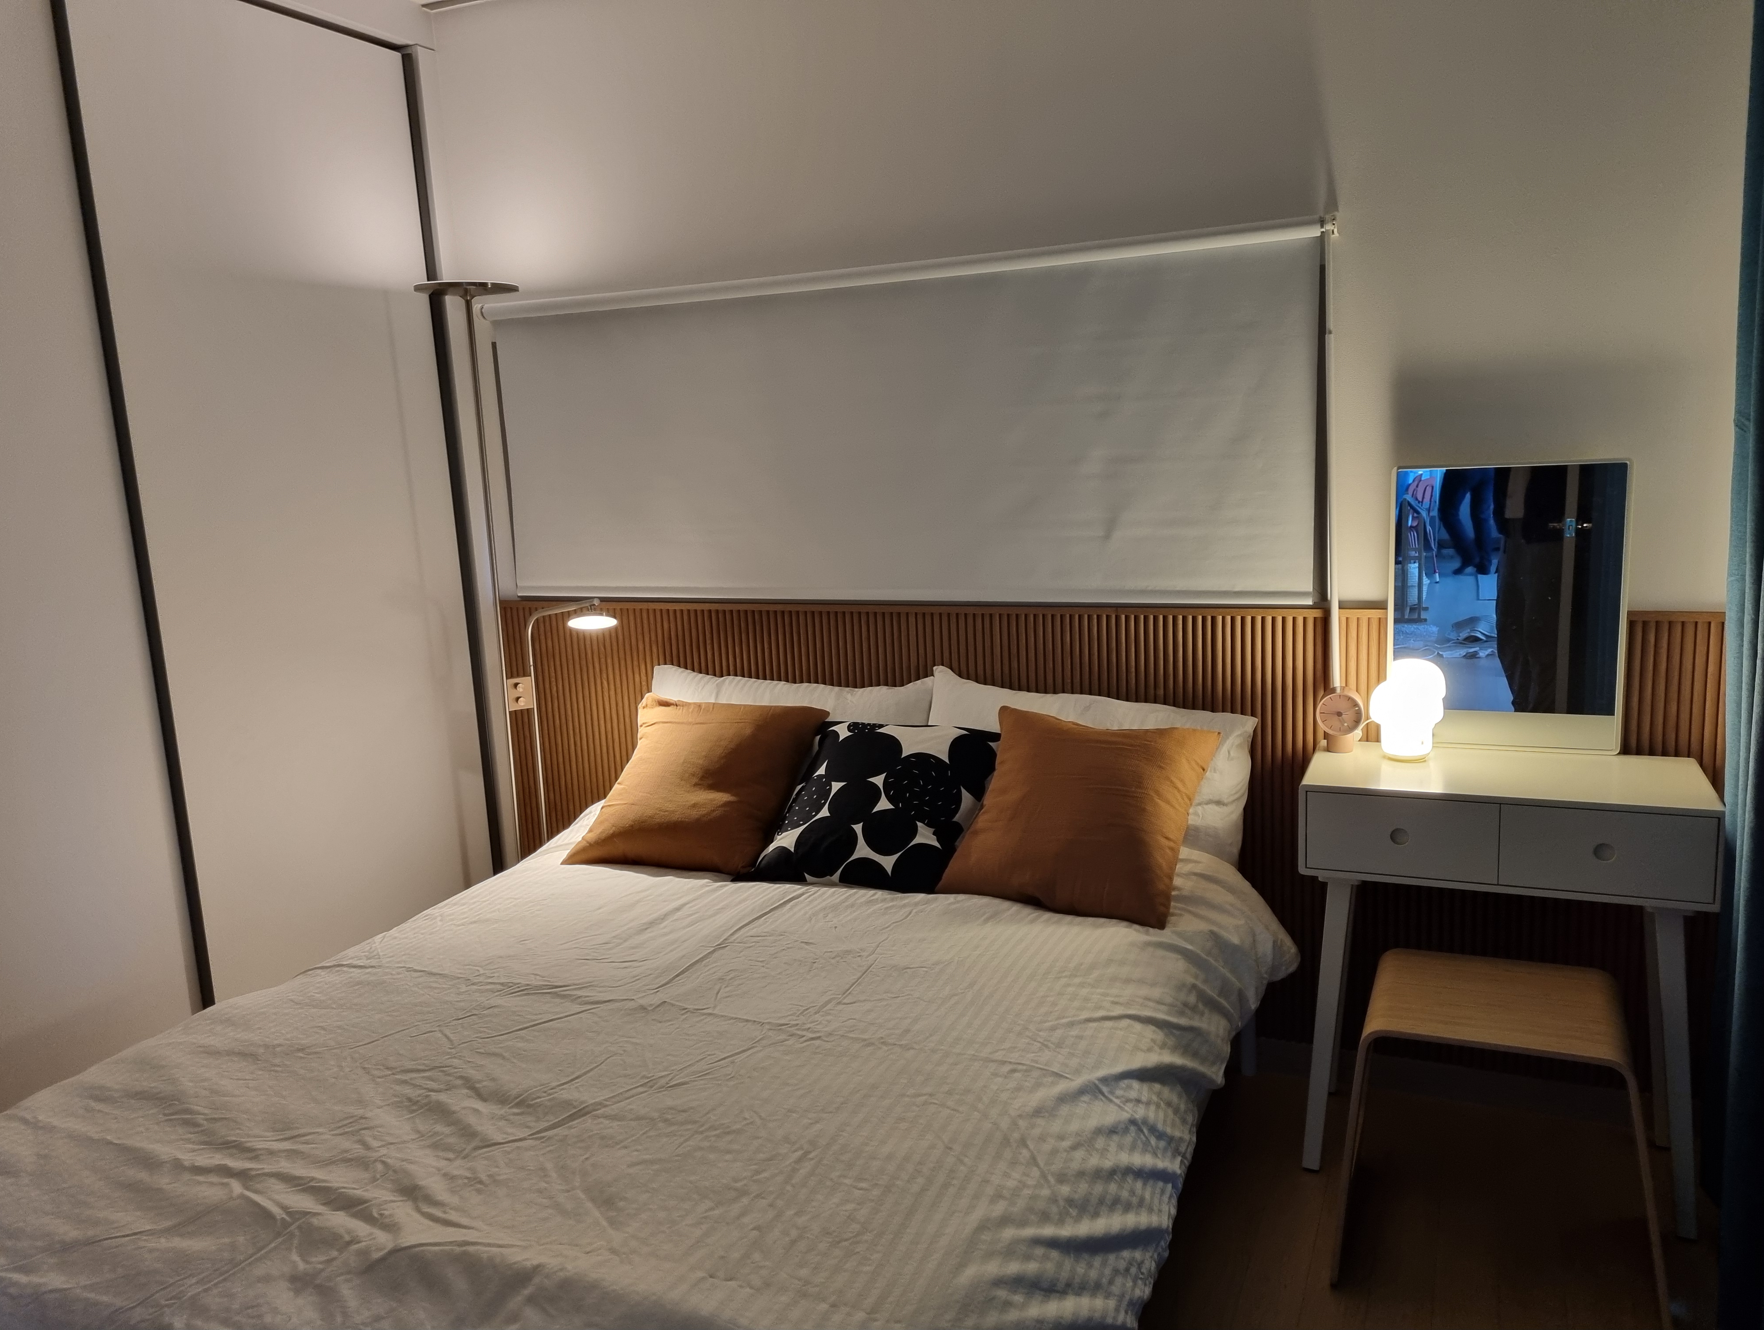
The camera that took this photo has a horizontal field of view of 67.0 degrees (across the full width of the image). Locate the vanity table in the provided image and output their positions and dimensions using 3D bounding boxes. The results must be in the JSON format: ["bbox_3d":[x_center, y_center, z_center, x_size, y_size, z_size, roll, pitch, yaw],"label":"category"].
[{"bbox_3d":[1.132,0.561,2.464,0.649,0.752,0.333,2,11,24],"label":"vanity table"}]

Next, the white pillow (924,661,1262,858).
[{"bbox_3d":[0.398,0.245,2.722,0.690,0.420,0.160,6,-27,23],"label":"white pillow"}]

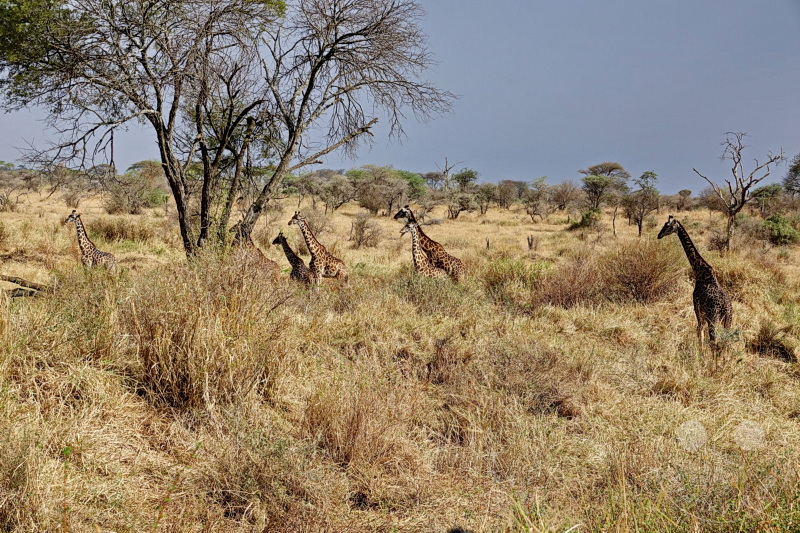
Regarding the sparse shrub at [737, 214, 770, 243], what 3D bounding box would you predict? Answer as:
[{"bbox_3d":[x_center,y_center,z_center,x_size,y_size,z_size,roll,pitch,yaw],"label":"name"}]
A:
[{"bbox_3d":[26.865,-2.888,130.000,2.584,2.128,2.455,1,3,0],"label":"sparse shrub"}]

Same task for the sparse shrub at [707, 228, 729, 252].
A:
[{"bbox_3d":[22.087,-1.809,119.000,1.530,1.670,1.454,1,3,0],"label":"sparse shrub"}]

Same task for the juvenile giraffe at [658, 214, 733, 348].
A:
[{"bbox_3d":[8.637,0.599,50.000,1.000,4.238,2.500,3,3,30],"label":"juvenile giraffe"}]

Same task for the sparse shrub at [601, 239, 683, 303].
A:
[{"bbox_3d":[9.882,0.164,70.000,3.356,2.619,3.188,1,3,0],"label":"sparse shrub"}]

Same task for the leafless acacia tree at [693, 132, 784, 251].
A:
[{"bbox_3d":[24.142,-5.349,122.000,6.561,8.416,5.249,1,3,0],"label":"leafless acacia tree"}]

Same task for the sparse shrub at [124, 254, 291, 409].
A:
[{"bbox_3d":[-3.638,1.235,32.000,3.180,2.918,3.021,1,3,0],"label":"sparse shrub"}]

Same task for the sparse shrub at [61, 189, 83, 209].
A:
[{"bbox_3d":[-33.607,-6.957,175.000,2.251,2.046,2.138,1,3,0],"label":"sparse shrub"}]

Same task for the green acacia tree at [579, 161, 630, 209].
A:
[{"bbox_3d":[28.094,-11.265,235.000,7.144,6.594,6.787,1,3,0],"label":"green acacia tree"}]

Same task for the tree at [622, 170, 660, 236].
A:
[{"bbox_3d":[20.894,-5.451,148.000,3.288,5.710,3.123,1,3,0],"label":"tree"}]

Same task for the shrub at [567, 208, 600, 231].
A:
[{"bbox_3d":[16.949,-4.341,158.000,3.140,2.032,2.983,1,3,0],"label":"shrub"}]

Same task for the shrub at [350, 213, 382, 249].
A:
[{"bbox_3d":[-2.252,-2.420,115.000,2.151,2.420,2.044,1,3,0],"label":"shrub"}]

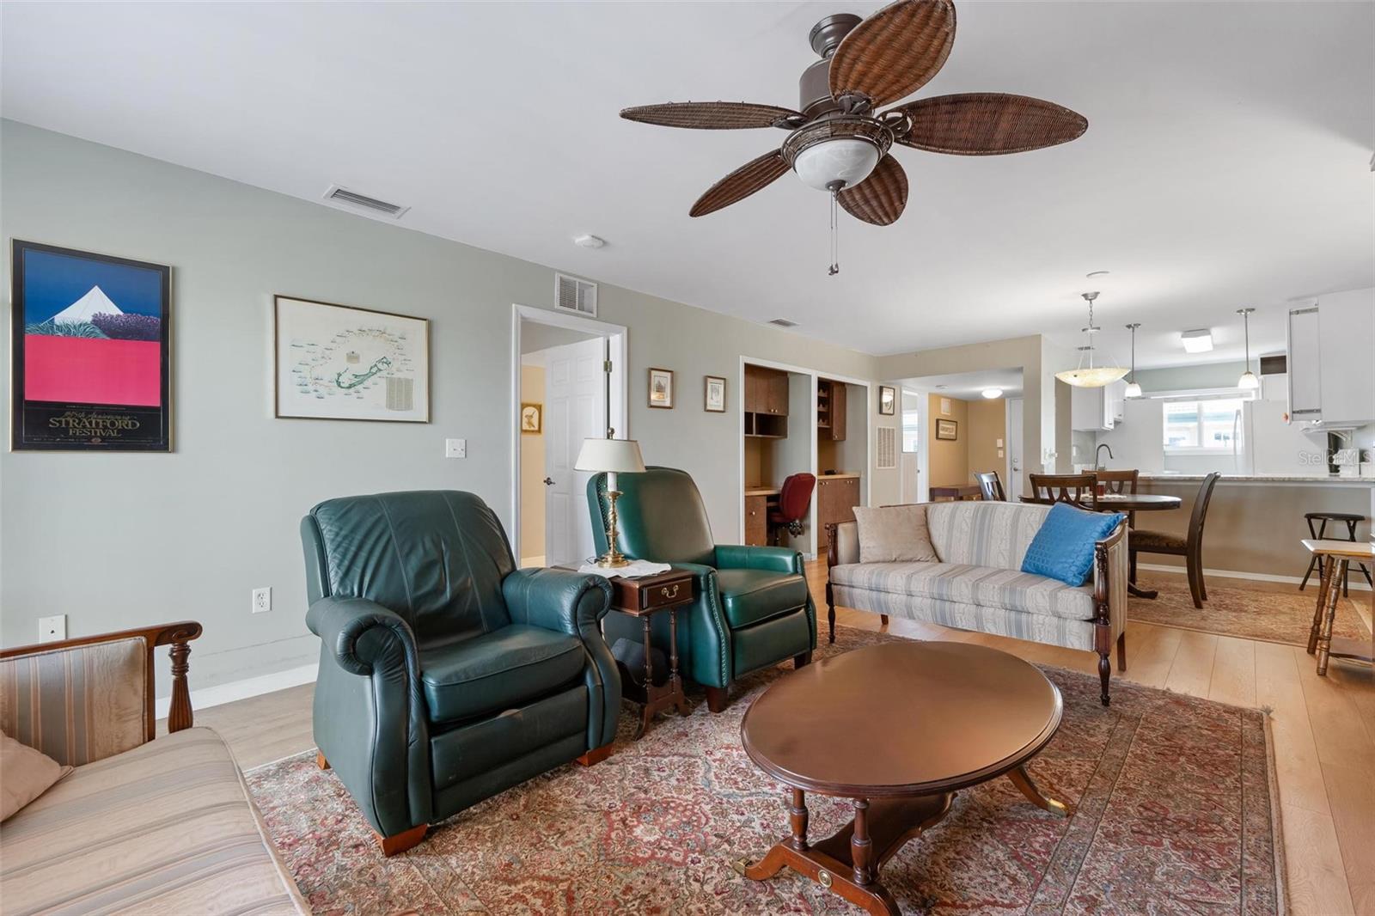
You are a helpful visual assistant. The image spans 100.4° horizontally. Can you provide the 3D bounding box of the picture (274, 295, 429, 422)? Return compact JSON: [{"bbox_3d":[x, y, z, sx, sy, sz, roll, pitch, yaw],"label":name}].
[{"bbox_3d":[-1.752,-0.499,3.056,0.027,0.602,0.745,0,0,44],"label":"picture"}]

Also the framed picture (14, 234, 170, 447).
[{"bbox_3d":[-2.426,-0.432,2.357,0.030,0.815,0.458,0,0,44],"label":"framed picture"}]

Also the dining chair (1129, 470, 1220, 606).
[{"bbox_3d":[3.777,0.612,4.506,0.450,1.000,0.580,0,0,-42],"label":"dining chair"}]

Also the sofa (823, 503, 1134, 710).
[{"bbox_3d":[1.596,0.699,3.284,1.450,0.870,0.680,0,0,41],"label":"sofa"}]

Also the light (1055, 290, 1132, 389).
[{"bbox_3d":[3.203,-0.930,4.543,0.490,0.742,0.490,0,0,44],"label":"light"}]

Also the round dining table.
[{"bbox_3d":[3.421,0.729,4.811,1.100,0.775,1.100,0,0,44],"label":"round dining table"}]

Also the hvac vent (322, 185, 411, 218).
[{"bbox_3d":[-1.630,-1.292,2.927,0.205,0.018,0.345,0,0,44],"label":"hvac vent"}]

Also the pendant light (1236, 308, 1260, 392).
[{"bbox_3d":[5.041,-0.963,5.165,0.135,0.725,0.135,0,0,44],"label":"pendant light"}]

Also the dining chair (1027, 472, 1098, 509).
[{"bbox_3d":[2.898,0.618,4.344,0.450,1.000,0.580,0,0,41],"label":"dining chair"}]

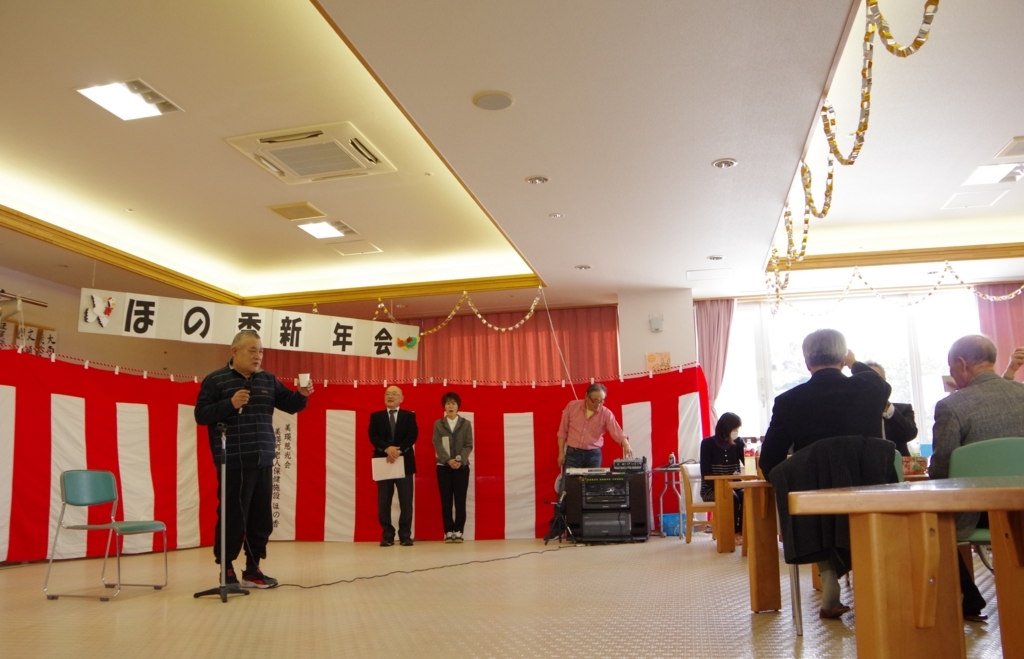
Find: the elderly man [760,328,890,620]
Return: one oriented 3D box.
[{"bbox_3d":[1.515,0.688,3.585,0.600,1.300,0.720,-4,-11,18],"label":"elderly man"}]

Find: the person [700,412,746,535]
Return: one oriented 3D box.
[{"bbox_3d":[2.065,1.436,7.494,0.460,1.280,0.630,4,-12,-25],"label":"person"}]

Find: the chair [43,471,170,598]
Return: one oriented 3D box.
[{"bbox_3d":[-2.478,1.254,4.790,0.493,0.745,0.491,-3,-11,9],"label":"chair"}]

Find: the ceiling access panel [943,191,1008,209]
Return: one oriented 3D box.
[{"bbox_3d":[4.255,-1.201,7.059,0.450,0.040,0.450,-3,-11,13],"label":"ceiling access panel"}]

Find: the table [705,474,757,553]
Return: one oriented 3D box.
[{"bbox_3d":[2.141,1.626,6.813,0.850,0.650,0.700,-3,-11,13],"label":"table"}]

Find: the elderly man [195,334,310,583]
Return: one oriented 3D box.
[{"bbox_3d":[-1.739,0.845,5.221,0.480,1.690,0.660,-9,-14,38],"label":"elderly man"}]

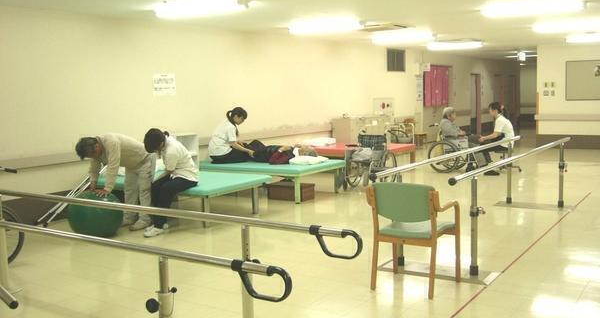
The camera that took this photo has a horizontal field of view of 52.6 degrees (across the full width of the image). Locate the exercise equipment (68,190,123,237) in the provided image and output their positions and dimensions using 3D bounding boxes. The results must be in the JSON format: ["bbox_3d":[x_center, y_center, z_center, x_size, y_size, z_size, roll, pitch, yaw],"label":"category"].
[{"bbox_3d":[-2.140,0.578,6.371,0.590,0.530,0.590,2,7,34],"label":"exercise equipment"}]

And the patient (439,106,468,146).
[{"bbox_3d":[2.892,-0.412,10.816,0.740,1.080,0.480,1,7,30],"label":"patient"}]

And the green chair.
[{"bbox_3d":[0.830,0.539,4.431,0.545,0.790,0.530,2,7,34],"label":"green chair"}]

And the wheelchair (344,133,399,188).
[{"bbox_3d":[0.987,0.029,9.105,0.640,0.870,0.950,2,7,34],"label":"wheelchair"}]

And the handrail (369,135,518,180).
[{"bbox_3d":[1.717,-0.077,6.240,0.050,0.050,4.220,2,7,34],"label":"handrail"}]

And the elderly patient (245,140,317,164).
[{"bbox_3d":[-0.378,-0.117,9.113,1.420,0.350,0.500,2,7,34],"label":"elderly patient"}]

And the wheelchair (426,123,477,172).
[{"bbox_3d":[2.812,-0.210,10.886,0.940,0.880,0.610,1,7,30],"label":"wheelchair"}]

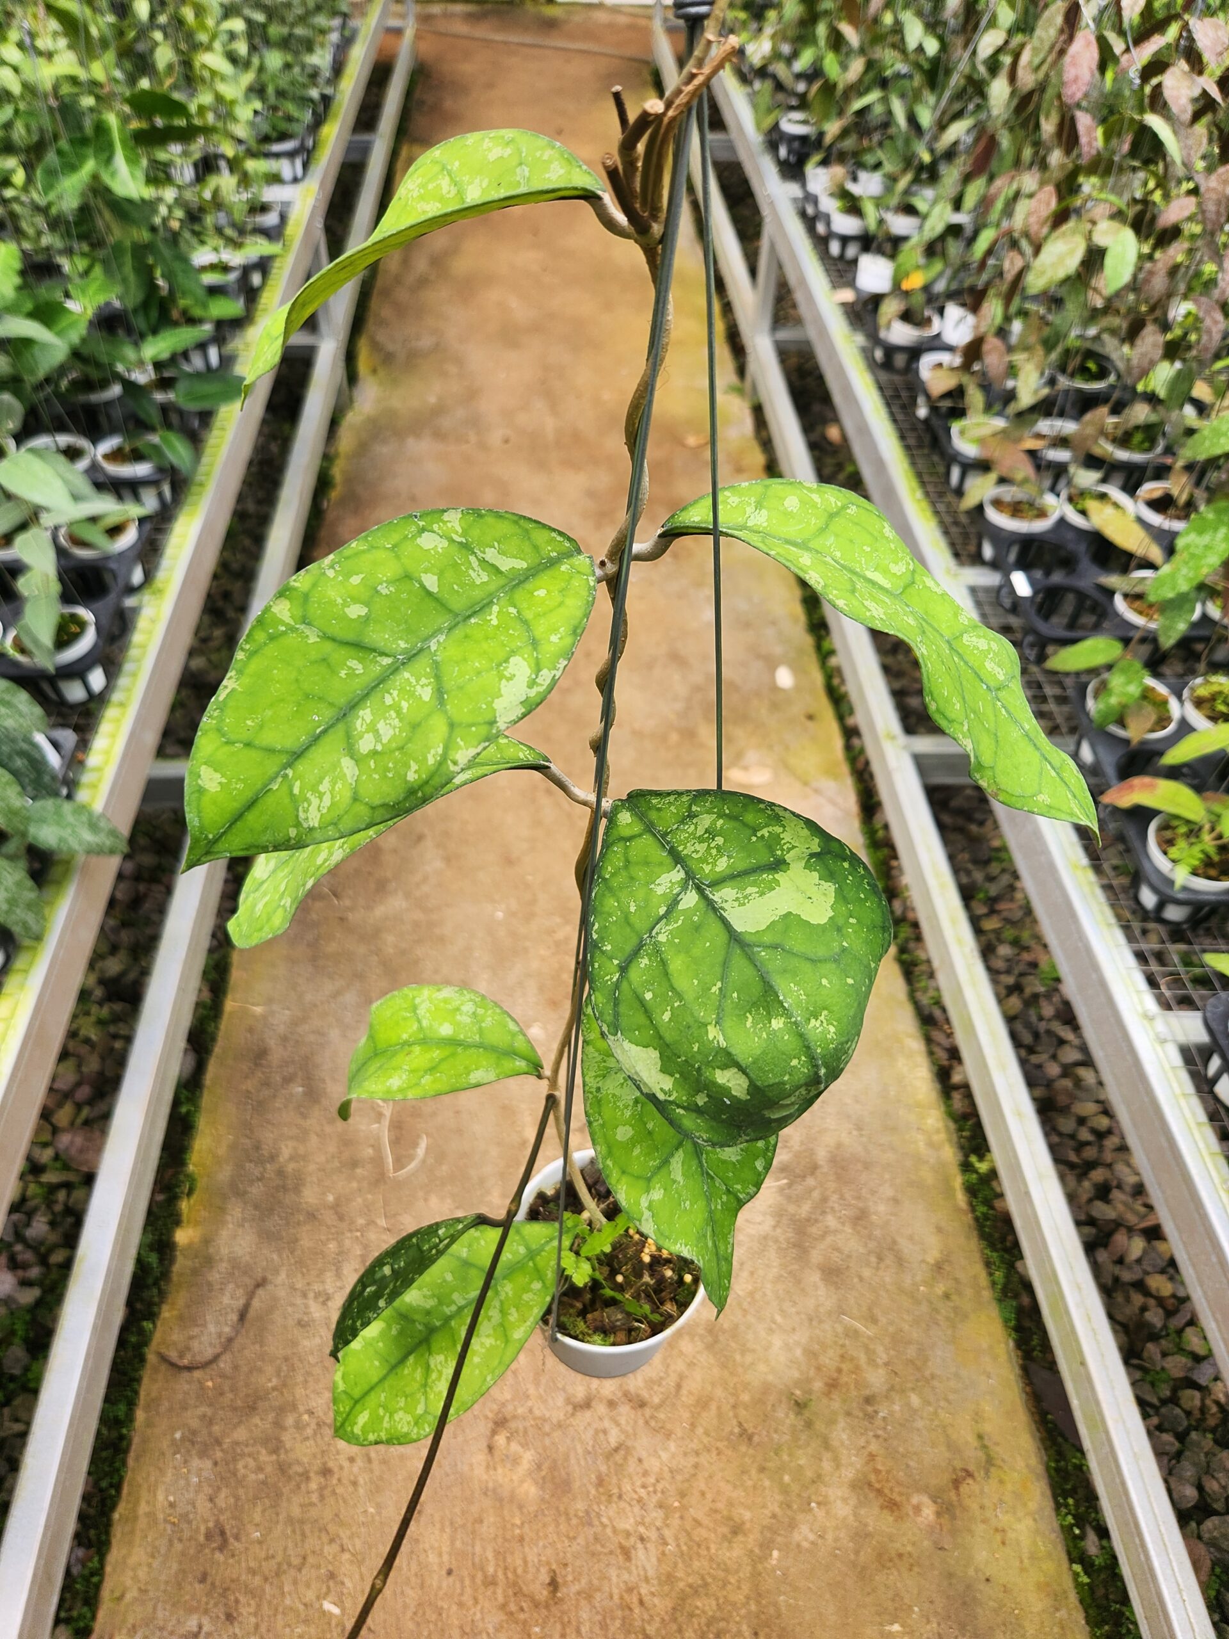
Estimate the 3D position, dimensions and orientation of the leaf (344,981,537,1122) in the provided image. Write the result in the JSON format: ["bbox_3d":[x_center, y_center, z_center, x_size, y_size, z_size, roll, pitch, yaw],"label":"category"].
[{"bbox_3d":[-0.065,0.087,0.411,0.078,0.025,0.054,-8,63,6],"label":"leaf"}]

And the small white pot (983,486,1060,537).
[{"bbox_3d":[0.526,-0.382,1.438,0.100,0.076,0.100,2,48,-2],"label":"small white pot"}]

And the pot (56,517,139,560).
[{"bbox_3d":[-0.658,-0.336,1.422,0.100,0.088,0.100,-2,48,-3],"label":"pot"}]

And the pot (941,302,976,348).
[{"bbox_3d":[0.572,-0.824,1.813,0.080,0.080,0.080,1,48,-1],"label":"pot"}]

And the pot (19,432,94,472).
[{"bbox_3d":[-0.779,-0.484,1.553,0.100,0.088,0.100,-2,48,-3],"label":"pot"}]

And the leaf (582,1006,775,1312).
[{"bbox_3d":[0.022,0.107,0.365,0.070,0.137,0.025,-23,20,-14],"label":"leaf"}]

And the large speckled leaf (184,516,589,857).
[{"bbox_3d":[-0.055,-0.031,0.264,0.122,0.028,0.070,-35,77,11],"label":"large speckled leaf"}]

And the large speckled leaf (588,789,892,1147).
[{"bbox_3d":[0.032,0.037,0.275,0.080,0.036,0.102,-28,69,-14],"label":"large speckled leaf"}]

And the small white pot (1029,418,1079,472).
[{"bbox_3d":[0.643,-0.525,1.617,0.100,0.088,0.100,1,48,-1],"label":"small white pot"}]

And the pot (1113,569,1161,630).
[{"bbox_3d":[0.660,-0.239,1.359,0.100,0.088,0.100,1,48,-1],"label":"pot"}]

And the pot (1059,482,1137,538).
[{"bbox_3d":[0.650,-0.394,1.498,0.100,0.088,0.100,1,48,-1],"label":"pot"}]

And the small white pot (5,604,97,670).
[{"bbox_3d":[-0.602,-0.173,1.183,0.100,0.076,0.100,-1,48,-4],"label":"small white pot"}]

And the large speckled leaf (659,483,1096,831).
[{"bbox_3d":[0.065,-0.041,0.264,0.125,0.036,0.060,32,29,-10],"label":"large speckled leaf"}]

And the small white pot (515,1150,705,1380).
[{"bbox_3d":[-0.002,0.236,0.564,0.100,0.088,0.100,1,48,-1],"label":"small white pot"}]

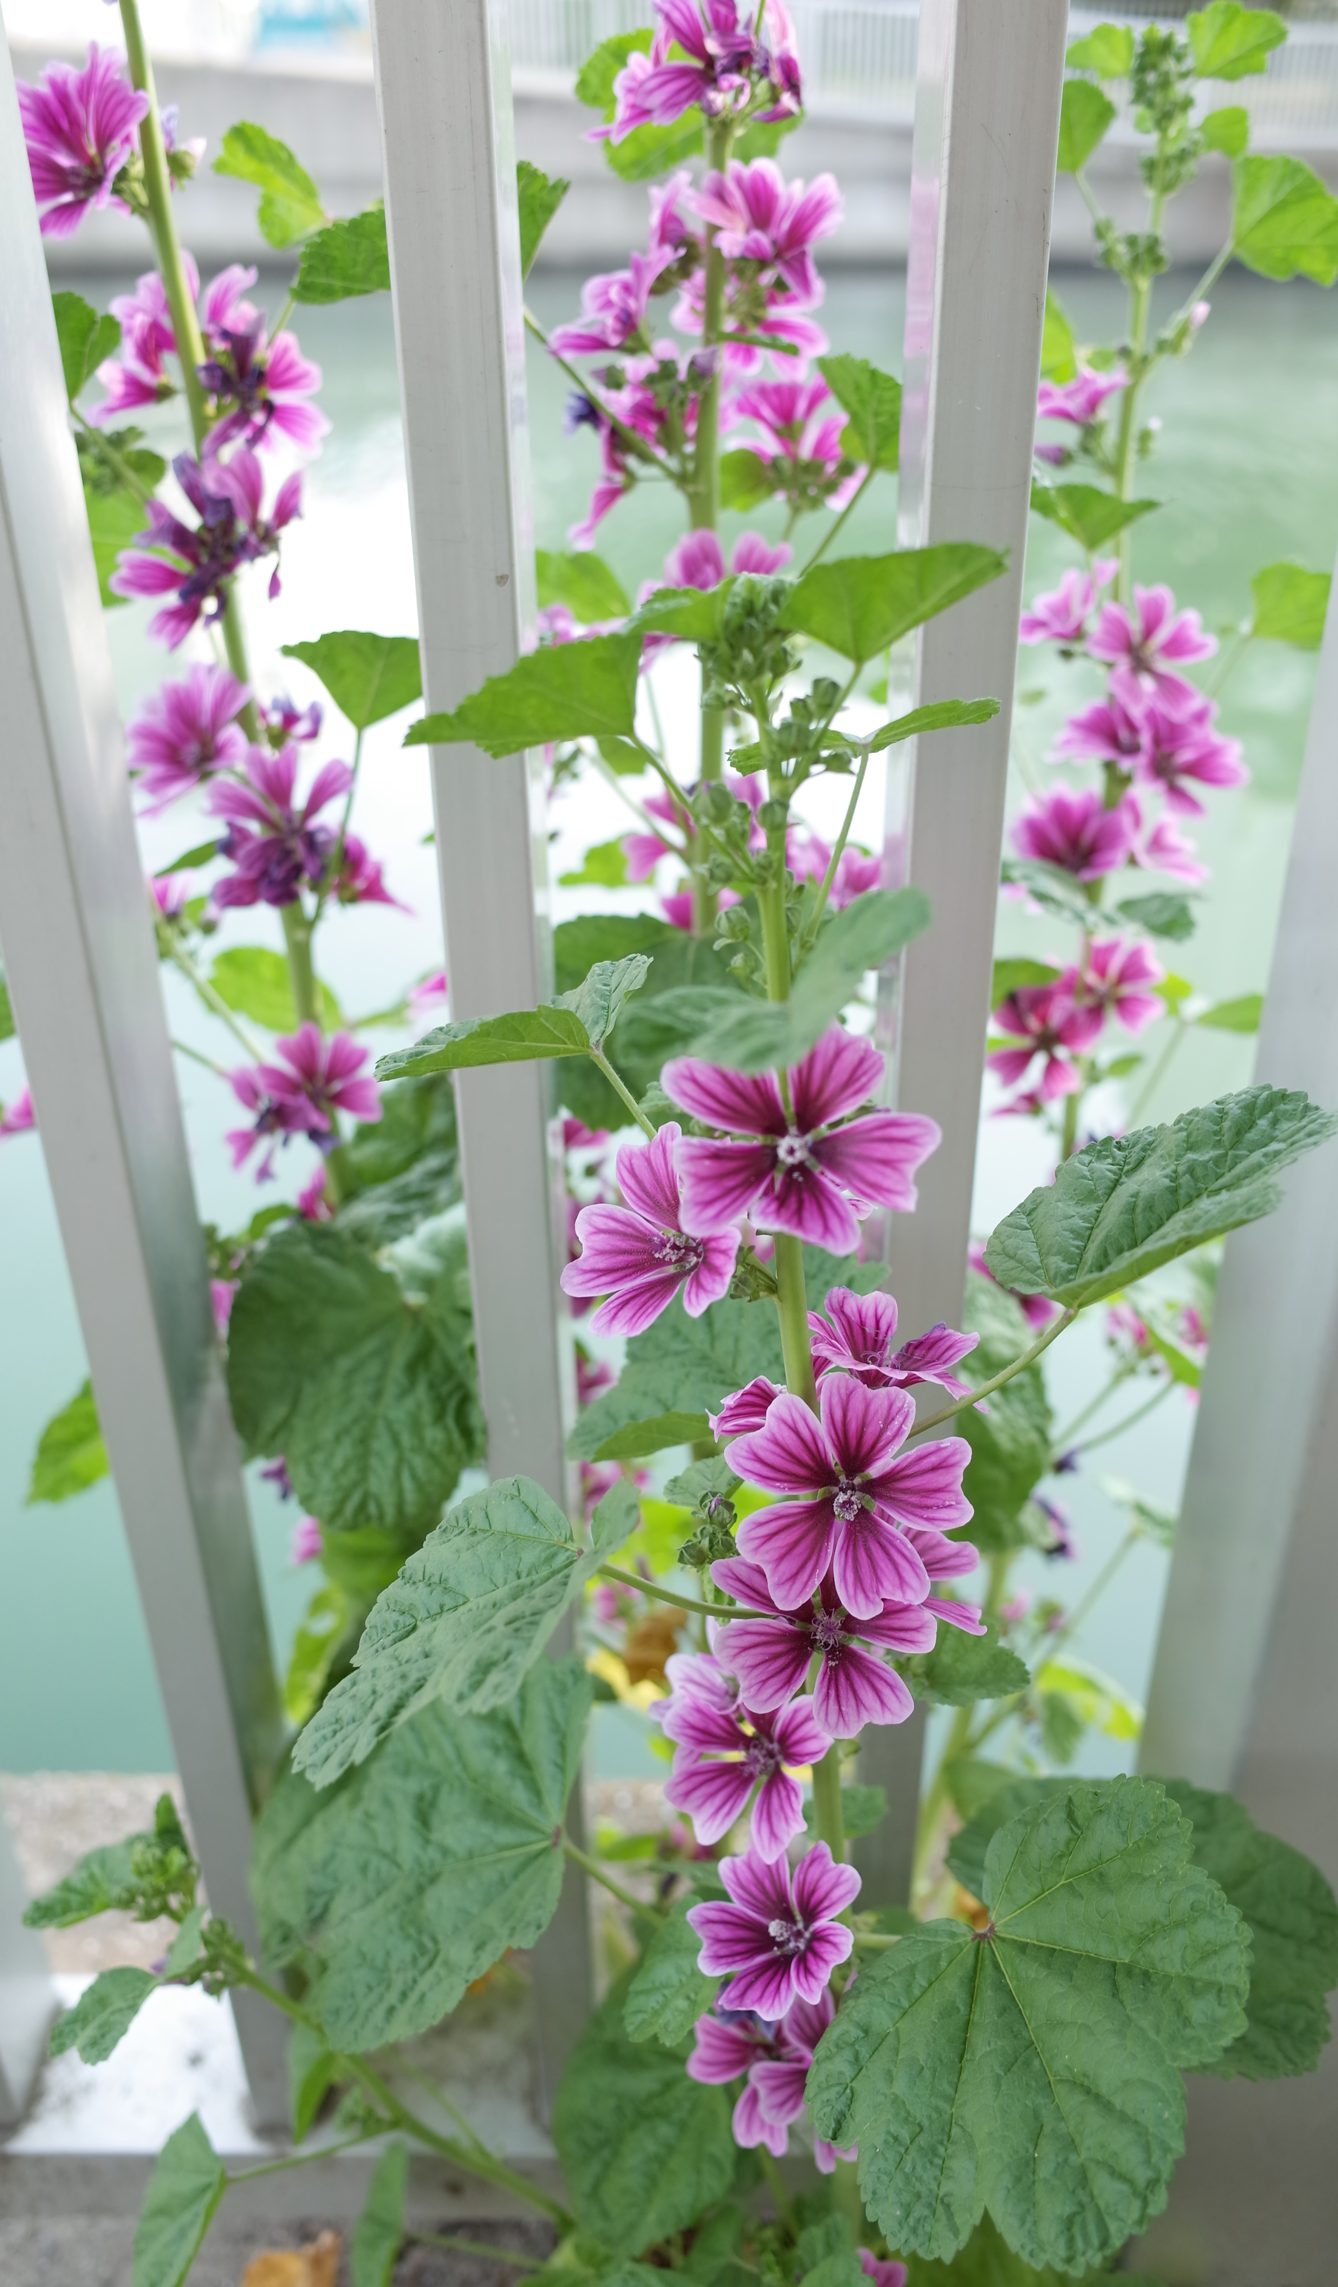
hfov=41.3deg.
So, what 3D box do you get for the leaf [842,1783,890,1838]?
[{"bbox_3d":[0.059,0.209,0.555,0.024,0.022,0.012,0,29,0],"label":"leaf"}]

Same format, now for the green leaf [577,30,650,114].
[{"bbox_3d":[-0.015,-0.335,0.557,0.031,0.027,0.014,3,29,7],"label":"green leaf"}]

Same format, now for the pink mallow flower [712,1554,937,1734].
[{"bbox_3d":[0.035,0.111,0.400,0.050,0.022,0.045,1,73,4],"label":"pink mallow flower"}]

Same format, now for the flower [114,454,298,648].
[{"bbox_3d":[-0.152,-0.197,0.585,0.060,0.062,0.042,4,29,8],"label":"flower"}]

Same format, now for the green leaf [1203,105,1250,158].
[{"bbox_3d":[0.186,-0.338,0.592,0.017,0.018,0.008,-5,30,-7],"label":"green leaf"}]

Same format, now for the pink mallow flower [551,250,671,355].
[{"bbox_3d":[-0.018,-0.263,0.555,0.042,0.027,0.042,-36,31,7],"label":"pink mallow flower"}]

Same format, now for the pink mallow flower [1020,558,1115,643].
[{"bbox_3d":[0.147,-0.200,0.657,0.038,0.025,0.032,-11,34,22],"label":"pink mallow flower"}]

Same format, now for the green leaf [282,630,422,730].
[{"bbox_3d":[-0.095,-0.145,0.555,0.056,0.040,0.020,0,37,0],"label":"green leaf"}]

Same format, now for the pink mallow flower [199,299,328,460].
[{"bbox_3d":[-0.128,-0.242,0.562,0.043,0.048,0.027,-14,-1,-22],"label":"pink mallow flower"}]

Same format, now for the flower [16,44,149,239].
[{"bbox_3d":[-0.171,-0.288,0.510,0.050,0.054,0.028,7,13,13],"label":"flower"}]

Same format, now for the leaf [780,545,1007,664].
[{"bbox_3d":[0.042,-0.100,0.328,0.042,0.024,0.022,-1,29,0],"label":"leaf"}]

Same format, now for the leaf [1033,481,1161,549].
[{"bbox_3d":[0.139,-0.208,0.585,0.046,0.022,0.034,-1,20,0],"label":"leaf"}]

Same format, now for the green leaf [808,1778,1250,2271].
[{"bbox_3d":[0.092,0.226,0.456,0.110,0.026,0.104,2,56,6],"label":"green leaf"}]

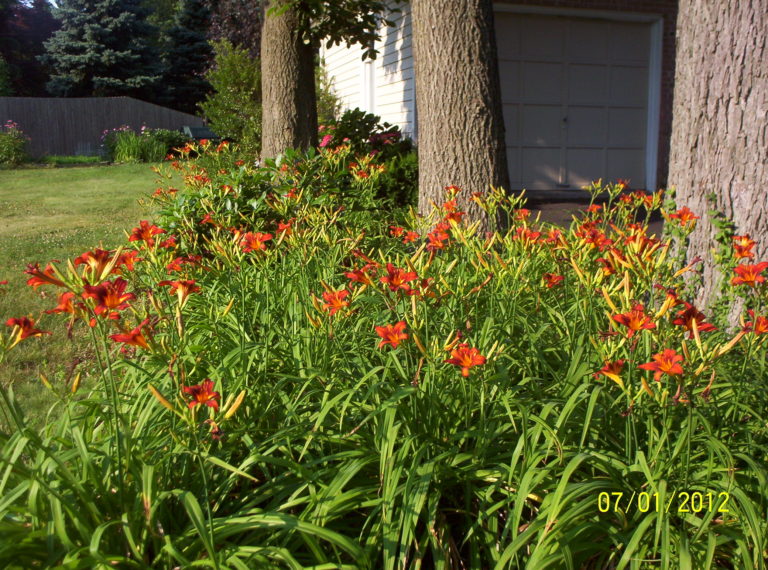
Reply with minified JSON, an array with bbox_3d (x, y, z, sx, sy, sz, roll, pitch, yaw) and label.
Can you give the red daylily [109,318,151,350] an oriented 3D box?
[{"bbox_3d":[-0.656,0.128,2.050,0.095,0.085,0.095,-5,13,-20],"label":"red daylily"}]

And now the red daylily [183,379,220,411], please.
[{"bbox_3d":[-0.505,0.303,2.200,0.106,0.090,0.085,0,13,0],"label":"red daylily"}]

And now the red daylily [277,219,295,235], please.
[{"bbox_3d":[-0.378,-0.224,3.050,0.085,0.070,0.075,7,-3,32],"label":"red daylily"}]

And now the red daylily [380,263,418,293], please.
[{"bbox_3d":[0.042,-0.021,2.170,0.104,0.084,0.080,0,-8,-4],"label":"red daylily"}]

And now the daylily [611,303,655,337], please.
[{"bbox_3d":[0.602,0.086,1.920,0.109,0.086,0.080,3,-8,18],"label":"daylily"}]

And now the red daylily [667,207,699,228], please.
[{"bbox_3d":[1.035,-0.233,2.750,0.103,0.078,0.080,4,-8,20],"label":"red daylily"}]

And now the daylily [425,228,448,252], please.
[{"bbox_3d":[0.249,-0.207,3.700,0.102,0.100,0.085,-1,13,-6],"label":"daylily"}]

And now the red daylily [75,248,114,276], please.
[{"bbox_3d":[-0.764,-0.059,2.100,0.108,0.078,0.100,5,14,23],"label":"red daylily"}]

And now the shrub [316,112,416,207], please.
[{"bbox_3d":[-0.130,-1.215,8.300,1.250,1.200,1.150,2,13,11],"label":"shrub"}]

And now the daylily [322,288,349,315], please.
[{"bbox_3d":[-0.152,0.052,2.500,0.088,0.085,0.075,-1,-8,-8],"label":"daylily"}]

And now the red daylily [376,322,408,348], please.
[{"bbox_3d":[0.023,0.152,2.450,0.106,0.088,0.080,1,13,6],"label":"red daylily"}]

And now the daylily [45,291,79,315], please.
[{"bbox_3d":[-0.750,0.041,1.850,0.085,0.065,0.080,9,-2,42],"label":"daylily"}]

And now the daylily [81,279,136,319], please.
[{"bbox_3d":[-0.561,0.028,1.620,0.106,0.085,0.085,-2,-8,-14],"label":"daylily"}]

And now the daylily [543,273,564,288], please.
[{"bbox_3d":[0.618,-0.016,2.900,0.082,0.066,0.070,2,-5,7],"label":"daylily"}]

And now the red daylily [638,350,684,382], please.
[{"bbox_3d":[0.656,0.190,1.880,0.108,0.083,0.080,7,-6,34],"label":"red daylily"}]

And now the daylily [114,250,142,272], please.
[{"bbox_3d":[-0.851,-0.078,2.650,0.097,0.082,0.085,-5,13,-21],"label":"daylily"}]

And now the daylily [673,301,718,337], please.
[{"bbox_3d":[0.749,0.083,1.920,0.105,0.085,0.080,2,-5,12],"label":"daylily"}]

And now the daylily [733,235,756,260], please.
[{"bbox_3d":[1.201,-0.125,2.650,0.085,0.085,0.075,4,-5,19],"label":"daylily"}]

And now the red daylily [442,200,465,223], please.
[{"bbox_3d":[0.367,-0.388,4.200,0.110,0.105,0.090,0,13,0],"label":"red daylily"}]

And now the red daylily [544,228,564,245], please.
[{"bbox_3d":[0.857,-0.244,4.000,0.100,0.085,0.085,4,13,18],"label":"red daylily"}]

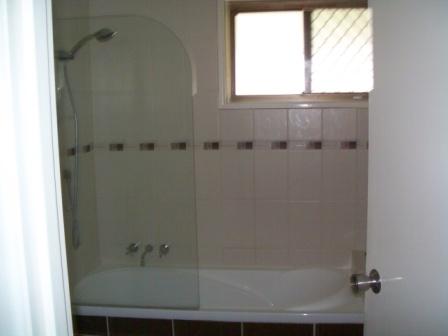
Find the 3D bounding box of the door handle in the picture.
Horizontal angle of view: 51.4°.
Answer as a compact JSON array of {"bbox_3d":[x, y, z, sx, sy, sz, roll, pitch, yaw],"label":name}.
[{"bbox_3d":[0.360,0.294,1.196,0.066,0.062,0.062,-2,5,-8],"label":"door handle"}]

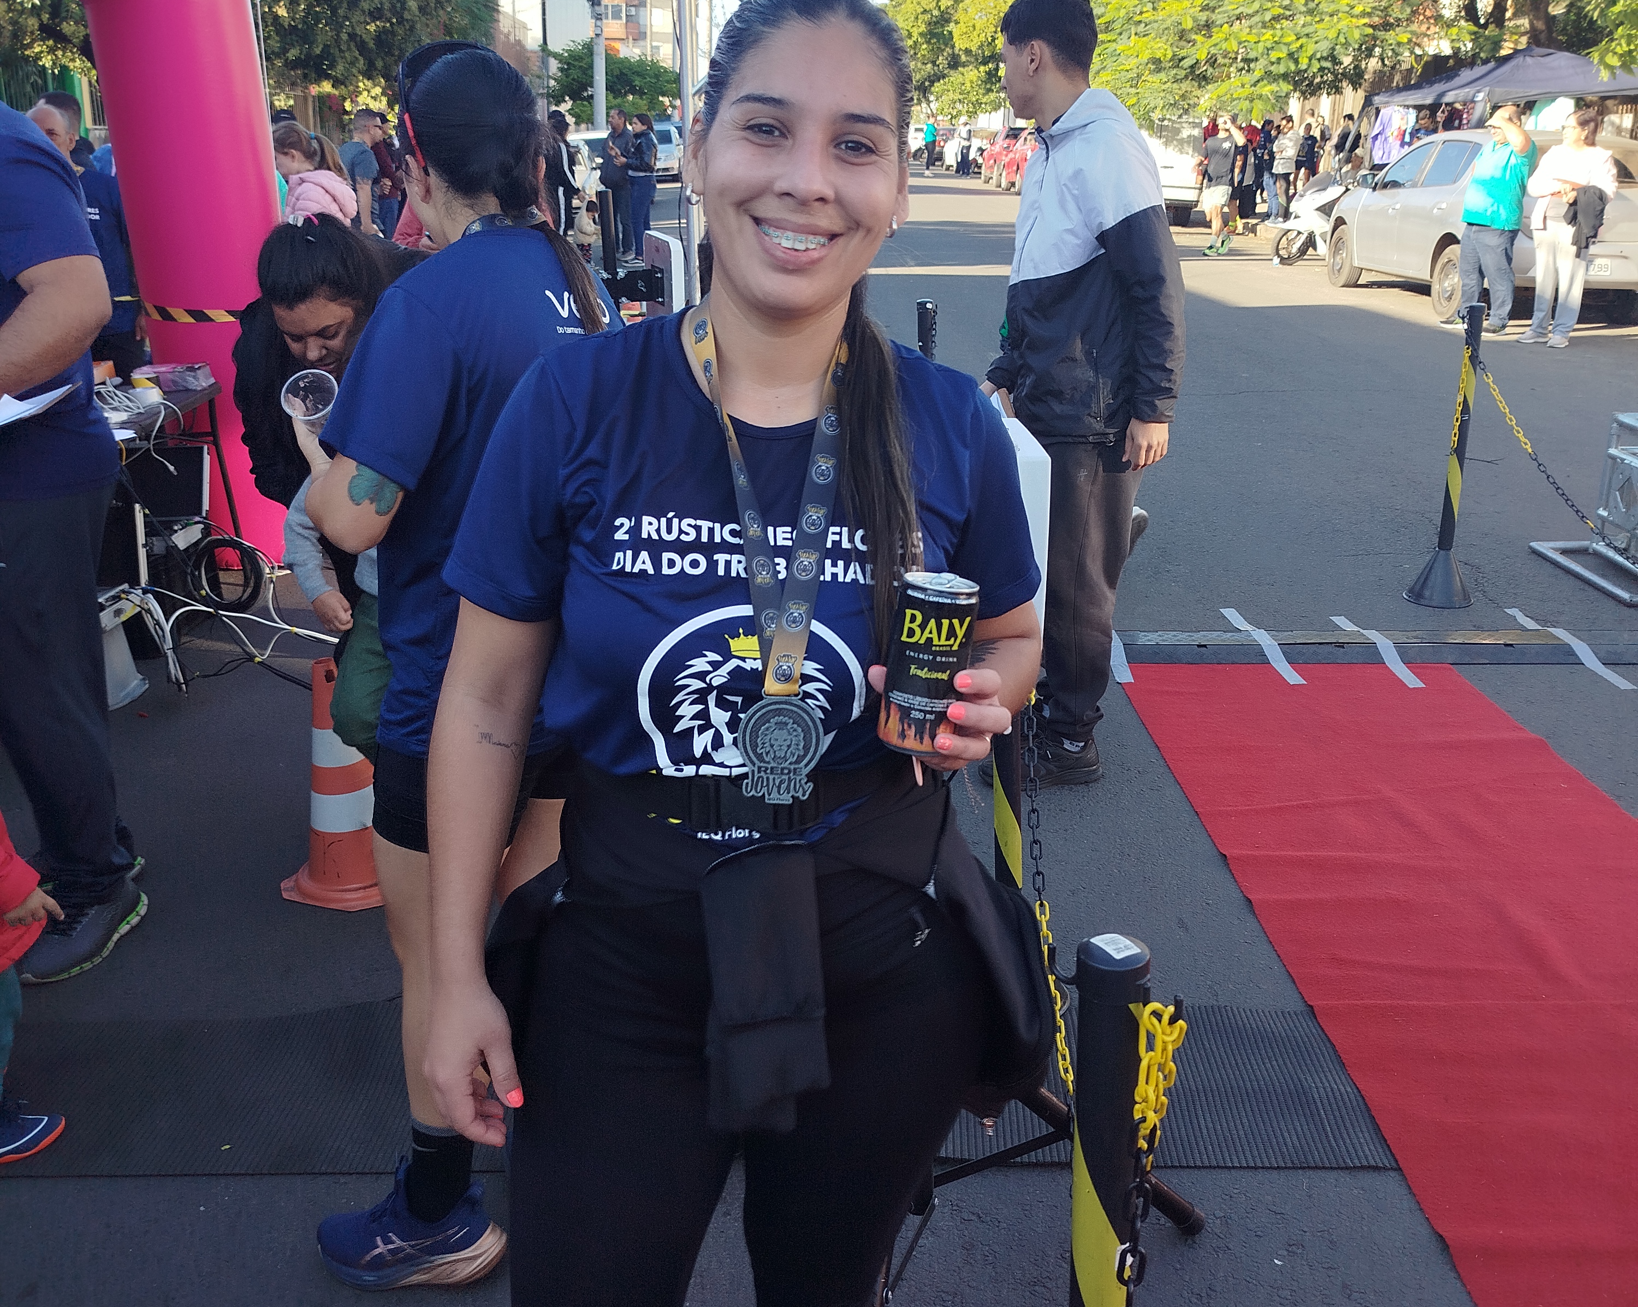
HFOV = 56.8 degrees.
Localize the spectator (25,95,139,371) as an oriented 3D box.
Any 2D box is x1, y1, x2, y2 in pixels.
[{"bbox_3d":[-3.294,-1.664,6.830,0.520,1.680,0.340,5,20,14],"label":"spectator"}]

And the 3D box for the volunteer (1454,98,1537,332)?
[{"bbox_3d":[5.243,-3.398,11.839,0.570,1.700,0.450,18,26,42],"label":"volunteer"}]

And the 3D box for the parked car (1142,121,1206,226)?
[{"bbox_3d":[4.950,-8.007,25.064,1.760,1.620,4.300,0,19,0],"label":"parked car"}]

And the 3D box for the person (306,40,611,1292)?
[{"bbox_3d":[-0.440,0.065,1.947,0.520,1.590,0.460,15,24,37],"label":"person"}]

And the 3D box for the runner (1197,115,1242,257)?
[{"bbox_3d":[5.101,-6.002,19.403,0.550,1.700,0.460,8,21,22],"label":"runner"}]

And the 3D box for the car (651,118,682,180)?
[{"bbox_3d":[-4.600,-13.993,42.145,1.760,1.540,4.150,0,19,0],"label":"car"}]

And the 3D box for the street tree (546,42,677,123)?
[{"bbox_3d":[-6.900,-17.635,48.920,4.600,3.900,4.600,0,19,0],"label":"street tree"}]

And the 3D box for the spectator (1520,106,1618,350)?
[{"bbox_3d":[5.484,-3.114,11.090,0.550,1.650,0.400,12,22,31],"label":"spectator"}]

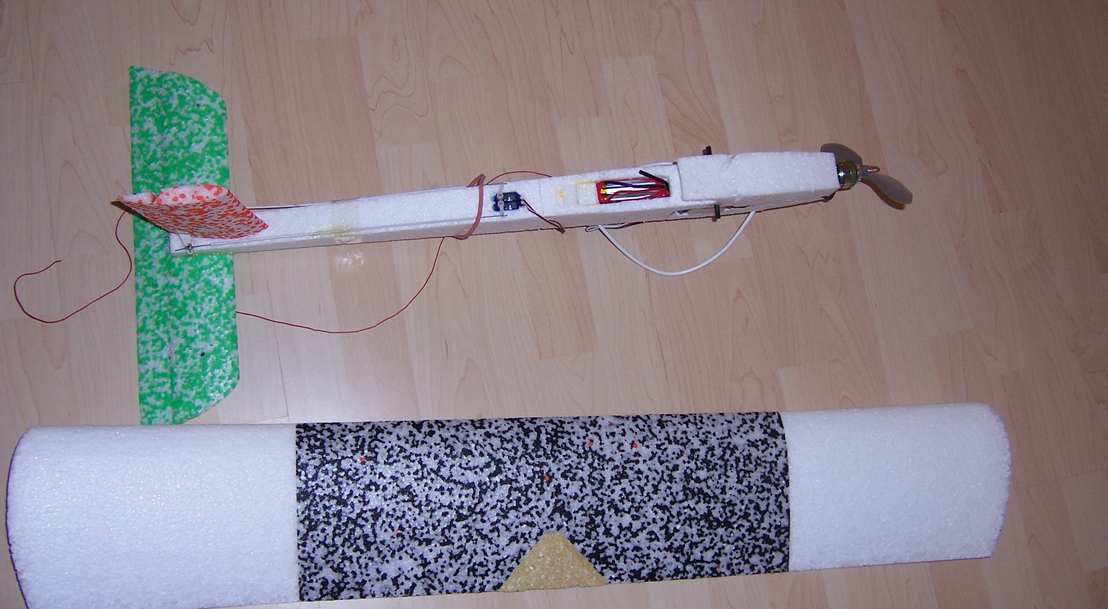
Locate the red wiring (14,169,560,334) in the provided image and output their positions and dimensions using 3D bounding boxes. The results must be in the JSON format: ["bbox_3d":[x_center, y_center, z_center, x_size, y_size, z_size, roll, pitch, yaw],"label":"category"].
[{"bbox_3d":[-0.246,-0.042,1.031,0.520,0.030,0.145,-7,81,-15],"label":"red wiring"}]

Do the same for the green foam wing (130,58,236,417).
[{"bbox_3d":[-0.354,-0.062,1.012,0.089,0.009,0.350,-3,80,-14],"label":"green foam wing"}]

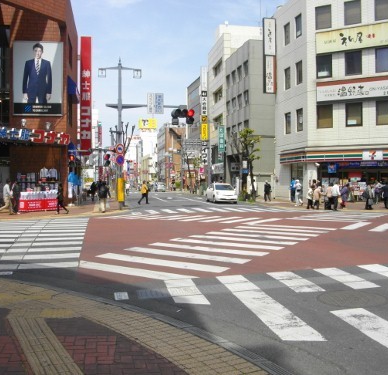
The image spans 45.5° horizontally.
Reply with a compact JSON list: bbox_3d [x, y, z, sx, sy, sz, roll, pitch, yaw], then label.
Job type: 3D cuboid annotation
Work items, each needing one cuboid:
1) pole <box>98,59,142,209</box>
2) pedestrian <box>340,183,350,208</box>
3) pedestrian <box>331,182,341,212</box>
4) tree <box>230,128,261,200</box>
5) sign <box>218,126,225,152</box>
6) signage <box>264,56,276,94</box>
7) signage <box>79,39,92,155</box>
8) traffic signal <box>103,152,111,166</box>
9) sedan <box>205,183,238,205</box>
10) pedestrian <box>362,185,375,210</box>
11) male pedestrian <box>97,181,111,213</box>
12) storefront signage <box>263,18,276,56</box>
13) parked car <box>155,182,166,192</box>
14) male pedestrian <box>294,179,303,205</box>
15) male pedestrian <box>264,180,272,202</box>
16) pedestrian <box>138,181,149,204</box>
[{"bbox_3d":[-4.230,-3.114,26.600,2.520,8.700,0.500,0,1,-10],"label":"pole"},{"bbox_3d":[9.026,0.476,27.500,0.550,1.490,0.470,0,1,-6],"label":"pedestrian"},{"bbox_3d":[7.745,0.476,25.300,0.580,1.600,0.420,0,1,12],"label":"pedestrian"},{"bbox_3d":[4.068,-1.791,36.300,2.150,5.600,2.050,0,1,-10],"label":"tree"},{"bbox_3d":[3.248,-5.655,54.000,0.720,3.100,0.280,0,1,-13],"label":"sign"},{"bbox_3d":[6.339,-9.347,38.400,0.920,3.150,0.380,0,1,-13],"label":"signage"},{"bbox_3d":[-8.373,-7.088,36.000,0.840,9.200,0.350,0,1,-9],"label":"signage"},{"bbox_3d":[-4.968,-1.582,26.300,0.400,0.790,0.340,-1,1,-40],"label":"traffic signal"},{"bbox_3d":[2.125,0.426,35.200,1.730,1.490,4.400,0,1,-10],"label":"sedan"},{"bbox_3d":[9.757,0.502,25.800,0.580,1.500,0.500,0,1,21],"label":"pedestrian"},{"bbox_3d":[-4.612,0.478,23.500,0.620,1.600,0.500,0,1,-7],"label":"male pedestrian"},{"bbox_3d":[6.322,-12.479,38.400,0.920,3.100,0.380,0,1,-13],"label":"storefront signage"},{"bbox_3d":[-5.363,0.000,74.000,1.620,1.550,3.900,0,1,-10],"label":"parked car"},{"bbox_3d":[6.557,0.345,29.000,0.580,1.640,0.500,0,1,15],"label":"male pedestrian"},{"bbox_3d":[5.770,0.318,35.800,0.580,1.660,0.420,0,1,-14],"label":"male pedestrian"},{"bbox_3d":[-3.375,0.351,31.200,0.680,1.640,0.500,0,1,-9],"label":"pedestrian"}]

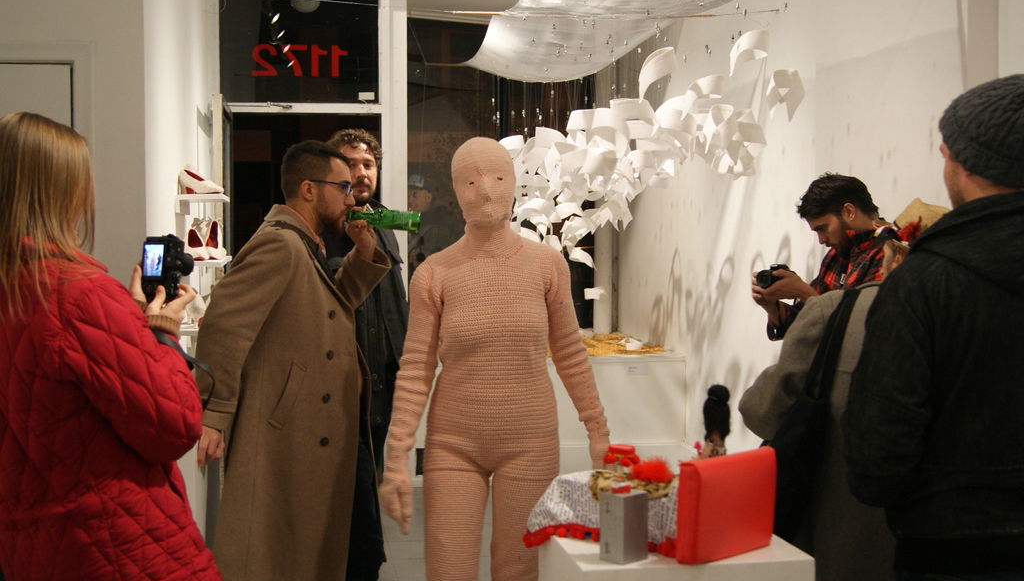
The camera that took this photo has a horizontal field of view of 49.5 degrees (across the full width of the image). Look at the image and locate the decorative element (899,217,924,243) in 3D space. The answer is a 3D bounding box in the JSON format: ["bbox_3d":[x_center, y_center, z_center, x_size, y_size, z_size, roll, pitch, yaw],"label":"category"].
[{"bbox_3d":[0.944,-0.141,2.620,0.062,0.064,0.050,0,3,0],"label":"decorative element"}]

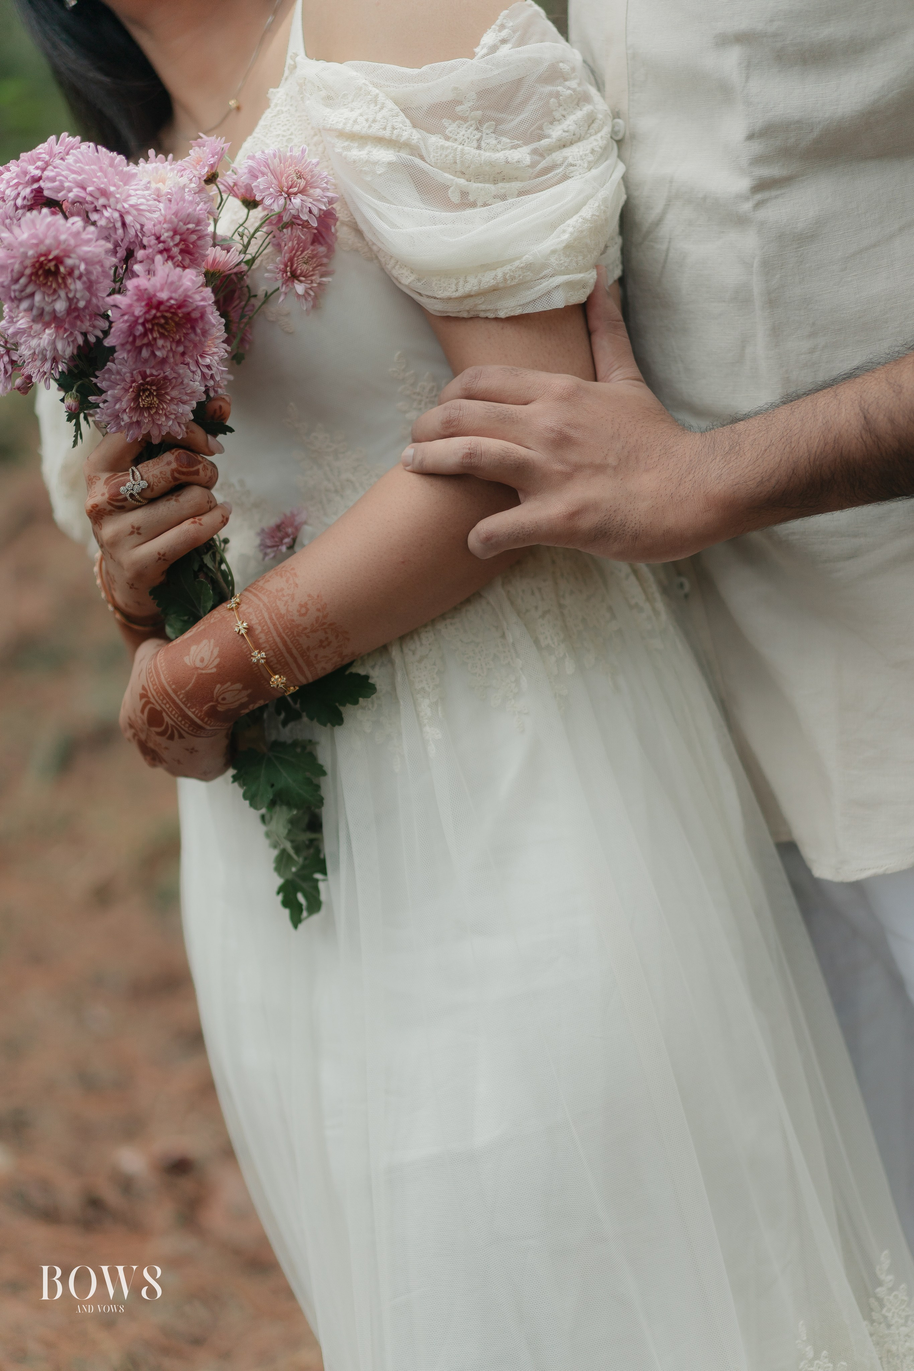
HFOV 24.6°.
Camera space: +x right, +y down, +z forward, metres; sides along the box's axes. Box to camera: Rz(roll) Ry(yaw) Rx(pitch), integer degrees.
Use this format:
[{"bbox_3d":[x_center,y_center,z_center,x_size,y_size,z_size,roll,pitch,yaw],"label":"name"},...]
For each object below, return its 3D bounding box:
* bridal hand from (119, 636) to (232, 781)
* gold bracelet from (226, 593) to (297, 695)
[{"bbox_3d":[-0.153,0.014,1.160,0.058,0.073,0.086,-52,-11,-30],"label":"bridal hand"},{"bbox_3d":[-0.105,-0.022,1.145,0.009,0.063,0.053,-34,0,16],"label":"gold bracelet"}]

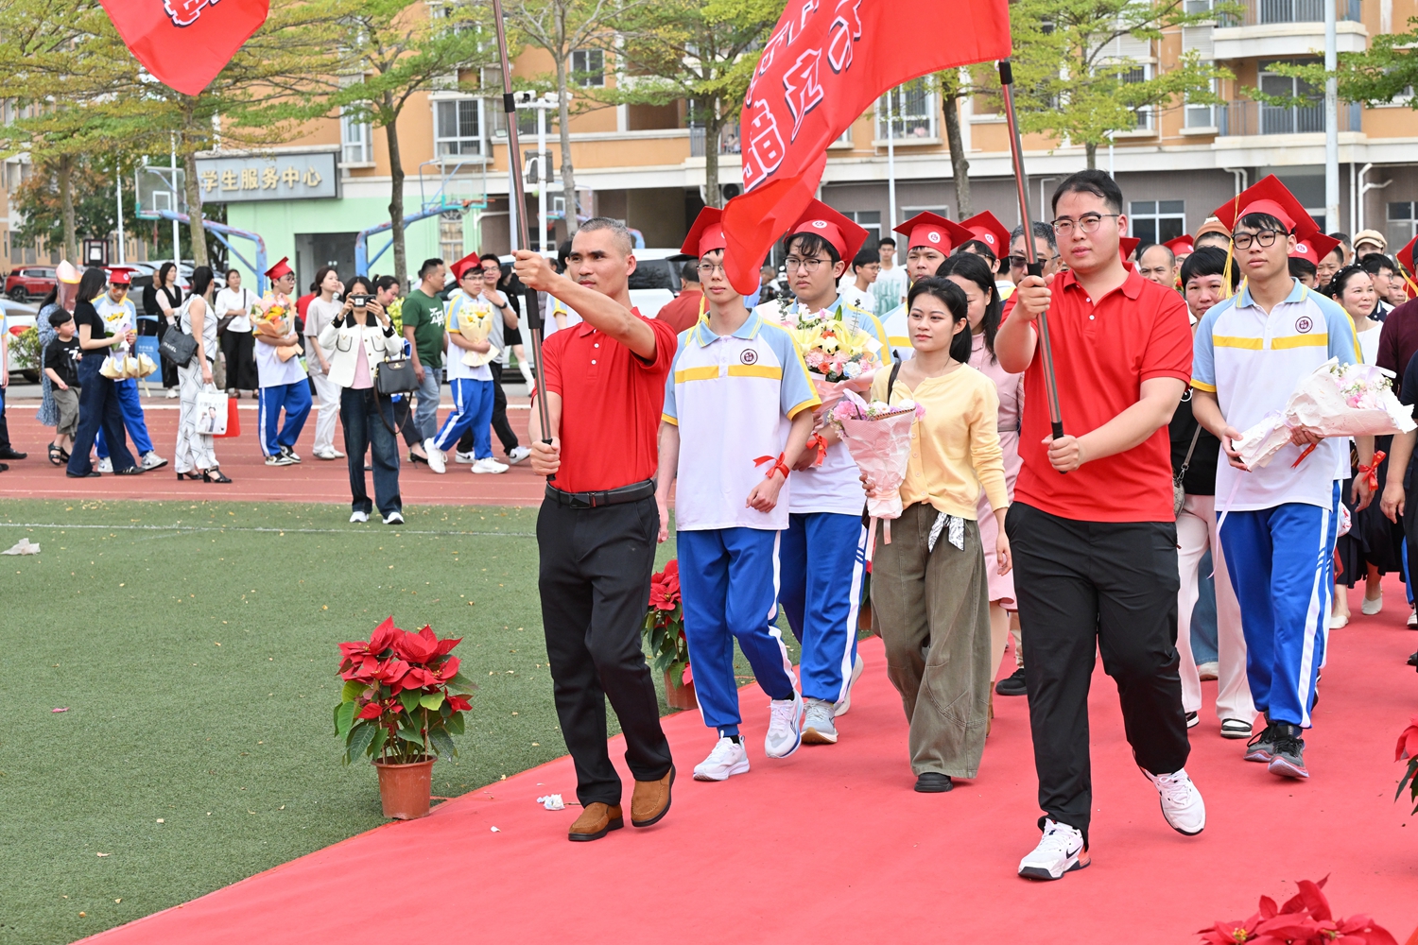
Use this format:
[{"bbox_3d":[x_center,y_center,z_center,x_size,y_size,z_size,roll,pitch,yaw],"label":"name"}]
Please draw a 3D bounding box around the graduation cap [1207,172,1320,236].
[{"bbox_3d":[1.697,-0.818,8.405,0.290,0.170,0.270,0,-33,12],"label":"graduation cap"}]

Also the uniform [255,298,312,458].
[{"bbox_3d":[-3.627,-0.823,23.538,0.420,1.370,0.500,2,6,42],"label":"uniform"}]

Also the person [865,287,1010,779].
[{"bbox_3d":[0.688,0.184,8.335,0.460,1.570,0.360,1,5,25],"label":"person"}]

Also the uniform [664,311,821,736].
[{"bbox_3d":[0.086,0.162,8.749,0.530,1.348,0.420,0,4,16],"label":"uniform"}]

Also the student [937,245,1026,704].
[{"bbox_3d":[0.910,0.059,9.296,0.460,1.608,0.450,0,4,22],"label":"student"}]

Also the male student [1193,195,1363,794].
[{"bbox_3d":[1.743,0.003,8.395,0.530,1.830,0.460,0,5,14],"label":"male student"}]

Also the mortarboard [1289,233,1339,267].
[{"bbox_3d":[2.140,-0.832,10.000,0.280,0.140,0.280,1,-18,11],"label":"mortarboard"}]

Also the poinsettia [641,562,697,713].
[{"bbox_3d":[-0.066,0.580,9.952,0.400,0.555,0.400,1,5,24],"label":"poinsettia"}]

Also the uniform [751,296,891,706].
[{"bbox_3d":[0.391,0.095,9.407,0.520,1.420,0.390,1,5,24],"label":"uniform"}]

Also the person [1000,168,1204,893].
[{"bbox_3d":[1.008,0.103,7.141,0.580,1.765,0.750,0,4,20],"label":"person"}]

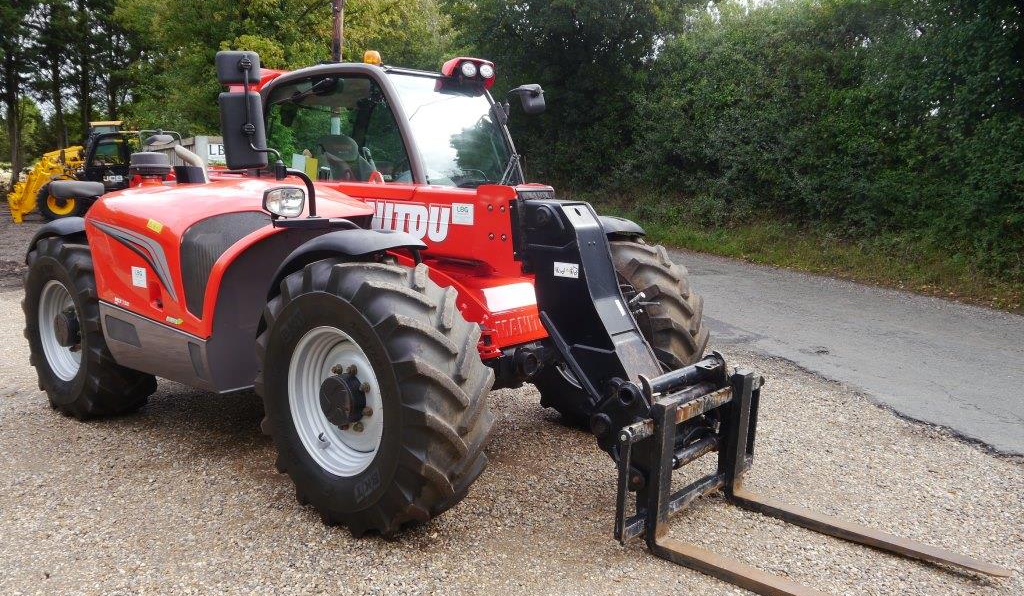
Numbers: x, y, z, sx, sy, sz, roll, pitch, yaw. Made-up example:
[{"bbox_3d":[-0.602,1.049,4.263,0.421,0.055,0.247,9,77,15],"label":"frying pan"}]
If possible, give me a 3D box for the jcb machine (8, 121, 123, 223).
[{"bbox_3d":[-10.950,-3.270,22.400,4.700,2.550,2.300,-6,10,-33],"label":"jcb machine"}]

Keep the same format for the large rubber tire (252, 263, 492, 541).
[{"bbox_3d":[-0.643,0.407,3.738,1.220,1.210,0.460,6,11,39],"label":"large rubber tire"}]

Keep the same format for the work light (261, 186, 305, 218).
[{"bbox_3d":[-1.062,-0.445,3.857,0.100,0.150,0.190,6,11,39],"label":"work light"}]

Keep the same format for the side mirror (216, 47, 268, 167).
[{"bbox_3d":[-1.235,-0.856,3.783,0.215,0.540,0.100,-4,9,-22],"label":"side mirror"}]

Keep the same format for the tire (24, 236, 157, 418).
[{"bbox_3d":[-2.807,0.168,5.530,1.220,1.210,0.460,6,11,39],"label":"tire"}]

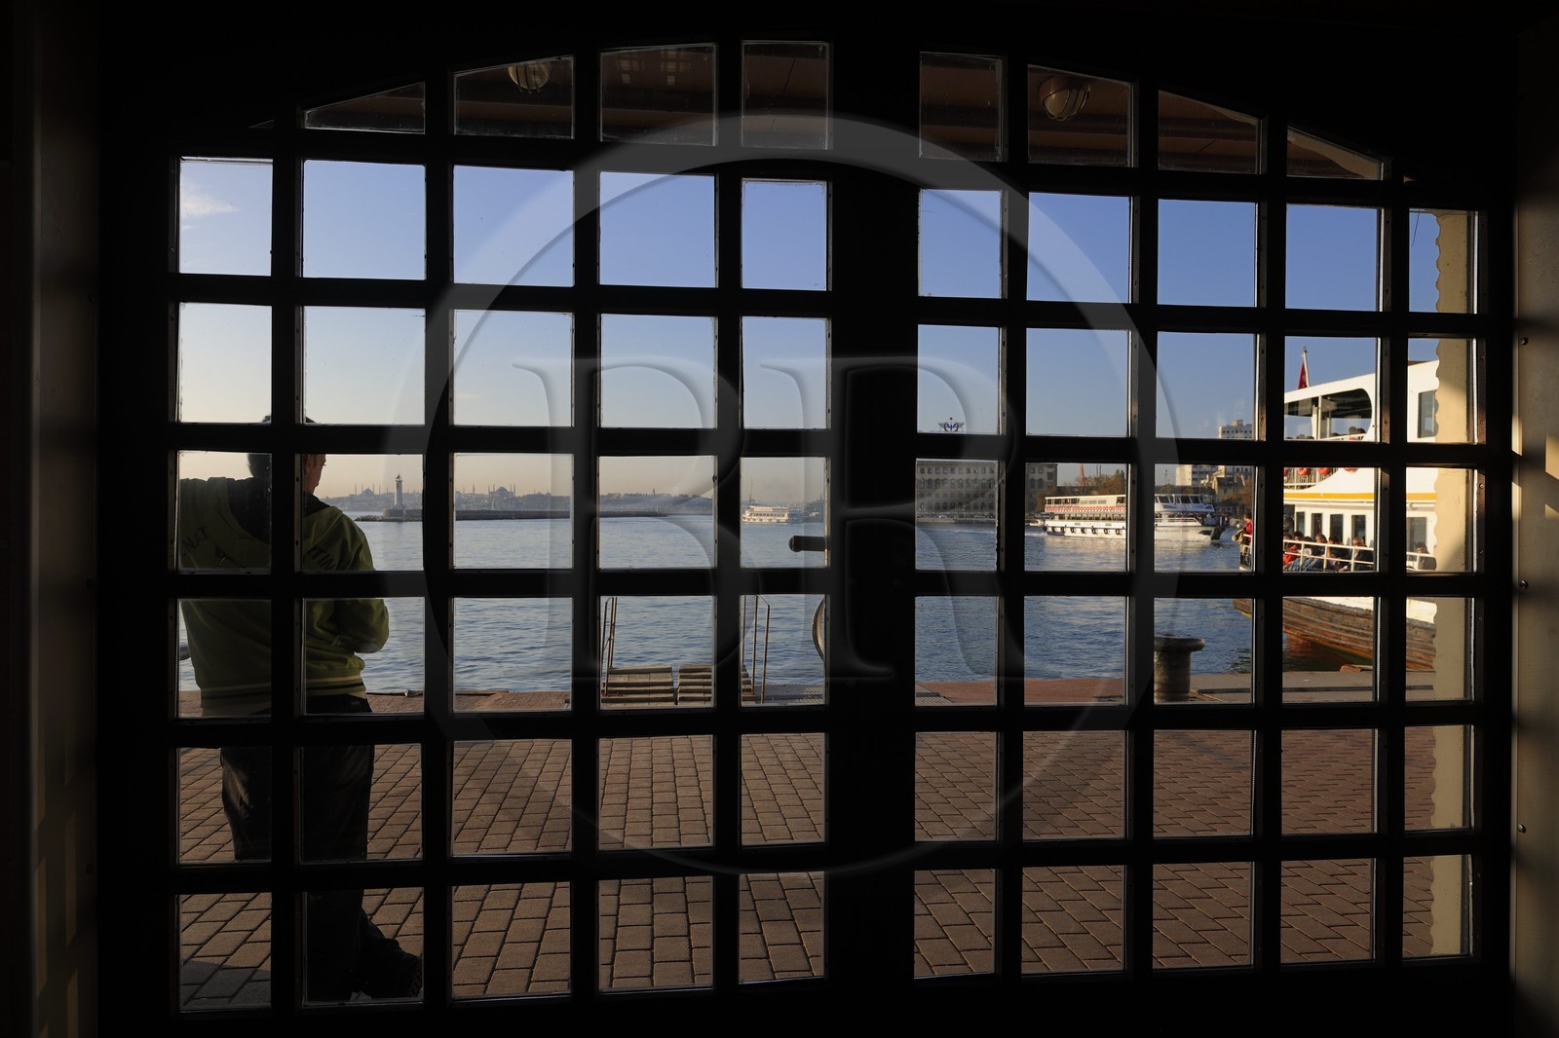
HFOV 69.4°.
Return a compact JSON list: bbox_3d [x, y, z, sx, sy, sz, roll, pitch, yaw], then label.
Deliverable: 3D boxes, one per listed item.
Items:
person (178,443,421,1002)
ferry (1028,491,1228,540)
[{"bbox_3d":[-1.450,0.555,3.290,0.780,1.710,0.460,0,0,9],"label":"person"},{"bbox_3d":[48.700,-0.400,153.600,8.000,6.100,36.000,0,0,-16],"label":"ferry"}]

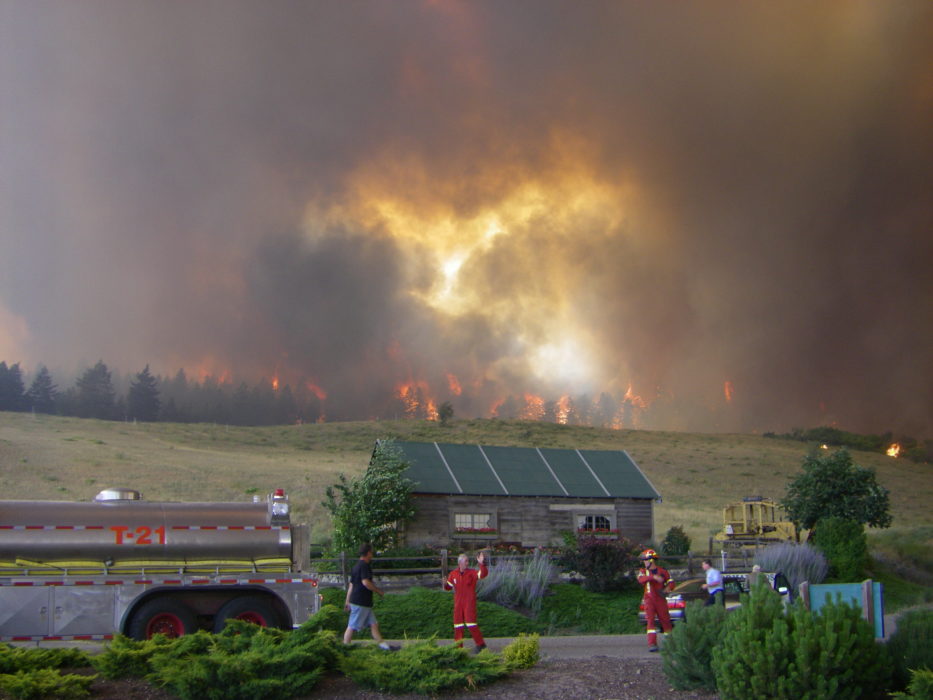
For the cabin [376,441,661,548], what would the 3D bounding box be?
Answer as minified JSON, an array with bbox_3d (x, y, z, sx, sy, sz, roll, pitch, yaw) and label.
[{"bbox_3d":[1.473,5.332,36.261,9.695,3.891,4.599,5,-12,-22],"label":"cabin"}]

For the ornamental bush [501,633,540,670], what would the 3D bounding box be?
[{"bbox_3d":[0.758,4.306,14.651,0.543,0.512,0.550,0,-11,0],"label":"ornamental bush"}]

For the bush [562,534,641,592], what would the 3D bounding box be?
[{"bbox_3d":[3.381,5.333,25.655,1.953,1.401,1.800,0,-11,0],"label":"bush"}]

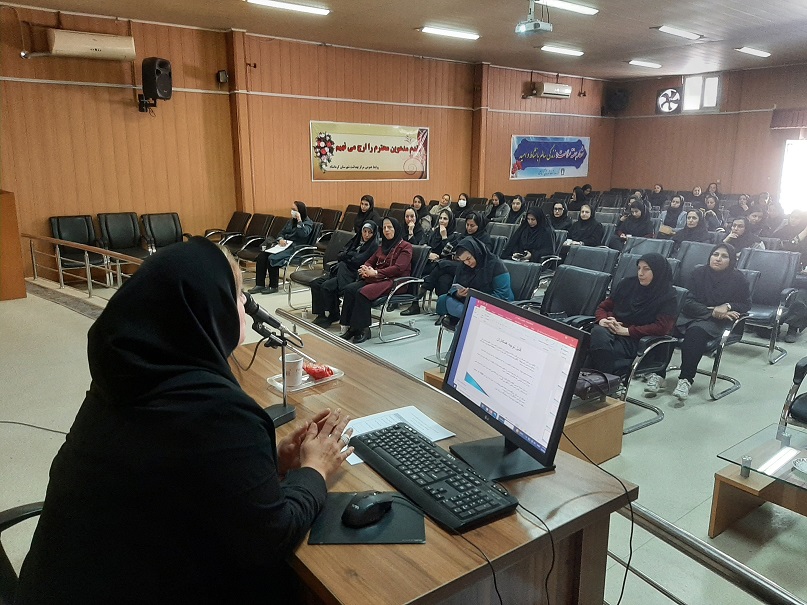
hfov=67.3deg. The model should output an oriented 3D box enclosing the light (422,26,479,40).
[{"bbox_3d":[0.830,-4.649,10.428,1.220,0.090,0.270,-10,17,-37],"label":"light"}]

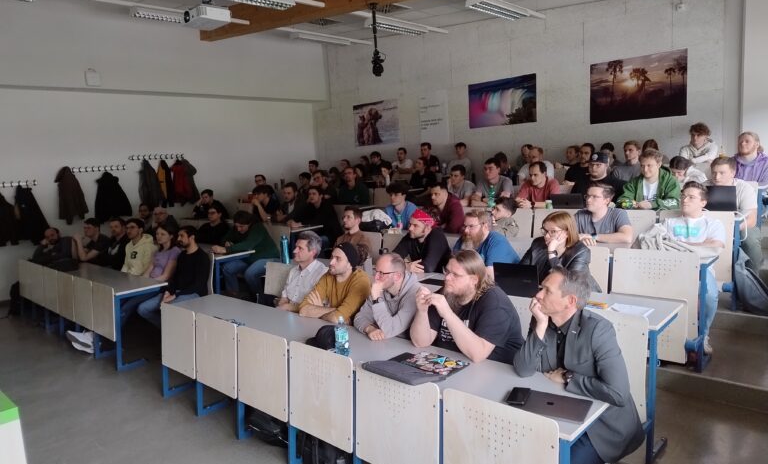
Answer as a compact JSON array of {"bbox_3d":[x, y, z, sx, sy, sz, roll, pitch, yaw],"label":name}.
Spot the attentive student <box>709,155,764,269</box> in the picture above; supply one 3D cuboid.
[{"bbox_3d":[2.956,-0.040,4.677,0.720,1.217,0.500,-8,9,-40],"label":"attentive student"}]

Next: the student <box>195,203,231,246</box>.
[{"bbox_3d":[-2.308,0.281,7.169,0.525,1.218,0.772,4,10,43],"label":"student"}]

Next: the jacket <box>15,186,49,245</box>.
[{"bbox_3d":[-5.181,-0.260,7.815,0.200,0.830,0.430,4,11,43],"label":"jacket"}]

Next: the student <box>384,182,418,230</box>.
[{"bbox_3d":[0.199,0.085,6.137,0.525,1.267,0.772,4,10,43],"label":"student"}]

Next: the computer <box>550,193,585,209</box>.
[{"bbox_3d":[1.855,-0.290,5.284,0.340,0.190,0.280,3,9,38],"label":"computer"}]

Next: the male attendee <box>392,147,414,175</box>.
[{"bbox_3d":[0.352,-0.930,10.210,0.525,1.287,0.772,4,10,43],"label":"male attendee"}]

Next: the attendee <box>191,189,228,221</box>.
[{"bbox_3d":[-2.764,-0.074,8.637,0.700,1.224,0.500,-8,9,-38],"label":"attendee"}]

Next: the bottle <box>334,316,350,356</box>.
[{"bbox_3d":[-0.241,0.596,3.056,0.069,0.236,0.069,-4,8,0],"label":"bottle"}]

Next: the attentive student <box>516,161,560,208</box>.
[{"bbox_3d":[1.669,-0.133,5.844,0.700,1.247,0.500,-8,9,-38],"label":"attentive student"}]

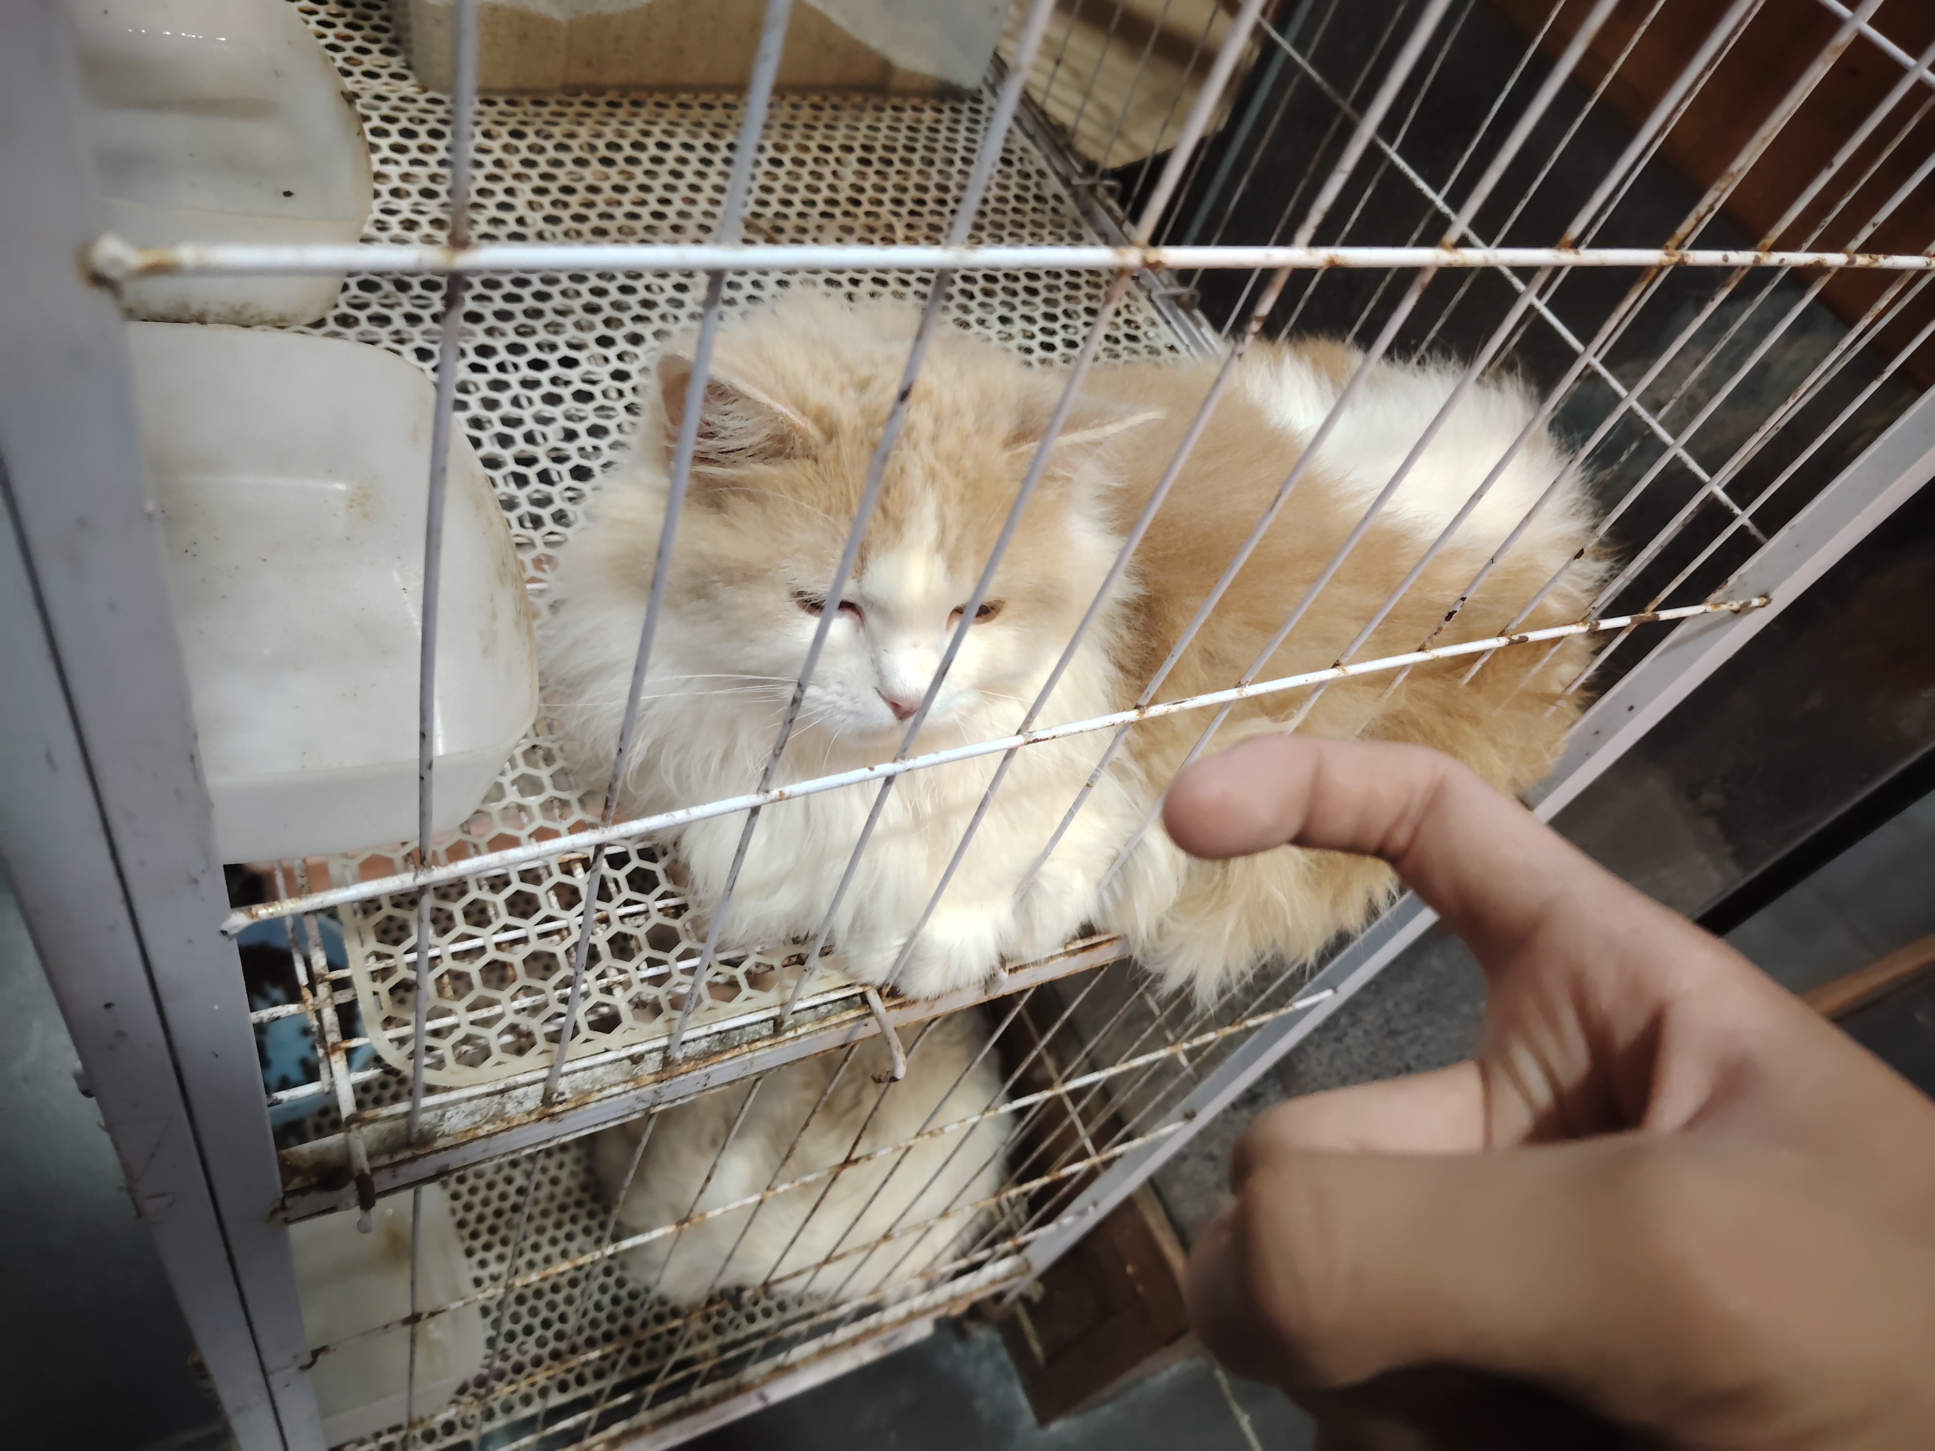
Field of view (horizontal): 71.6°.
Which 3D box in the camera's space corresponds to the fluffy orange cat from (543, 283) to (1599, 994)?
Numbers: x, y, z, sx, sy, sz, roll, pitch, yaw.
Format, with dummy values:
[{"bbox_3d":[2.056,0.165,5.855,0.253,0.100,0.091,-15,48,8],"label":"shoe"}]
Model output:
[{"bbox_3d":[0.050,-0.038,0.468,0.409,0.202,0.212,-9,56,-29],"label":"fluffy orange cat"}]

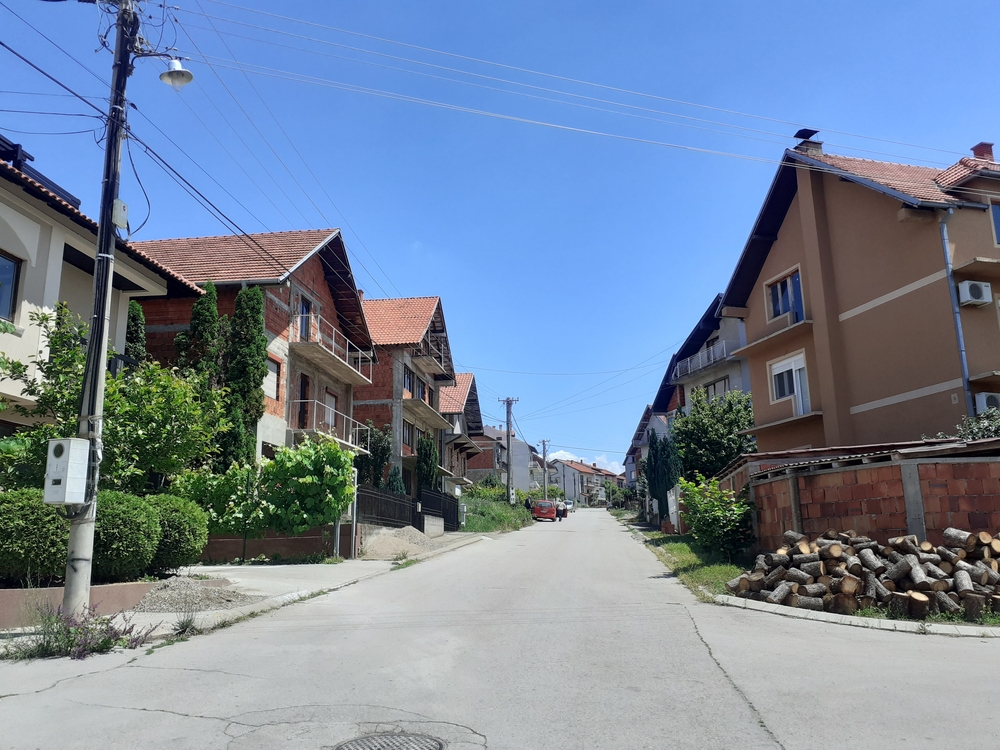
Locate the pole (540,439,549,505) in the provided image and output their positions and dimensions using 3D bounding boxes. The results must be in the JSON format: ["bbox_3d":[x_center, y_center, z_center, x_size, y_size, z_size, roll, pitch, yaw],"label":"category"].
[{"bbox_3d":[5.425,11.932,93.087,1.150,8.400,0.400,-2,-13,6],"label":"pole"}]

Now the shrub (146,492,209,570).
[{"bbox_3d":[-5.123,2.514,12.371,1.030,1.250,1.030,-2,-12,5],"label":"shrub"}]

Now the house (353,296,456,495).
[{"bbox_3d":[-8.650,1.937,45.460,10.500,12.850,11.000,-2,-13,6],"label":"house"}]

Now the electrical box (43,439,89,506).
[{"bbox_3d":[-6.152,1.378,11.081,0.420,0.890,0.350,-5,-12,16],"label":"electrical box"}]

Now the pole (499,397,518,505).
[{"bbox_3d":[0.681,5.691,52.576,1.400,8.500,0.400,-2,-13,6],"label":"pole"}]

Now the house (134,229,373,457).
[{"bbox_3d":[-11.016,0.181,27.878,10.750,10.600,10.800,-2,-13,6],"label":"house"}]

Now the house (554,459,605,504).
[{"bbox_3d":[15.314,24.117,171.837,11.000,9.892,12.600,-8,-14,29],"label":"house"}]

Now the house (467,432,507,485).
[{"bbox_3d":[-3.696,13.277,104.146,10.200,10.800,10.200,-2,-12,5],"label":"house"}]

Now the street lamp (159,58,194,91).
[{"bbox_3d":[-4.845,-4.500,11.700,0.480,0.500,0.480,-2,-13,6],"label":"street lamp"}]

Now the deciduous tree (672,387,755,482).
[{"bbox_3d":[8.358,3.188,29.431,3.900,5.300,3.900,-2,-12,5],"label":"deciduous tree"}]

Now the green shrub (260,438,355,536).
[{"bbox_3d":[-5.133,3.000,20.800,2.400,2.550,1.800,-2,-13,6],"label":"green shrub"}]

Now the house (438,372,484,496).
[{"bbox_3d":[-7.552,5.548,56.619,11.500,11.150,11.600,-2,-12,5],"label":"house"}]

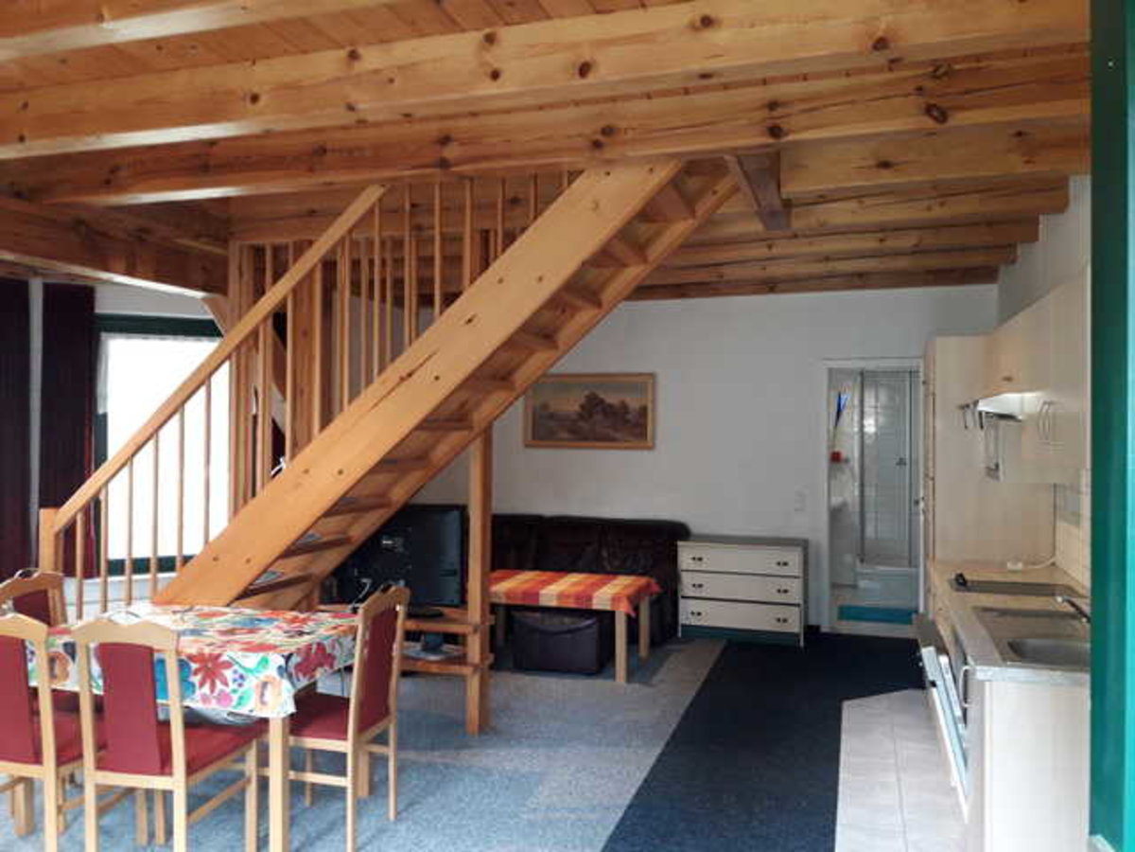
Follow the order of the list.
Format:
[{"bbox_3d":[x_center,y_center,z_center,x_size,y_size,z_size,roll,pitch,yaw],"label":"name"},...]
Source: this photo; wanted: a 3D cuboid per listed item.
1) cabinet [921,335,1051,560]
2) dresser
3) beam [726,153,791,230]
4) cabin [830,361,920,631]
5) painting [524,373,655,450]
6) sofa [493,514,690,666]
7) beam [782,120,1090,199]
[{"bbox_3d":[2.238,0.555,4.919,0.565,2.011,0.672,0,1,18],"label":"cabinet"},{"bbox_3d":[1.294,1.192,6.758,0.882,0.698,0.464,0,1,18],"label":"dresser"},{"bbox_3d":[0.875,-1.097,4.019,0.130,0.203,1.392,0,1,18],"label":"beam"},{"bbox_3d":[3.041,0.521,8.331,0.816,2.019,0.848,0,1,18],"label":"cabin"},{"bbox_3d":[0.161,-0.120,7.344,1.083,0.598,0.040,0,1,18],"label":"painting"},{"bbox_3d":[-0.057,1.126,7.008,1.856,0.816,0.800,0,1,18],"label":"sofa"},{"bbox_3d":[1.534,-1.093,3.806,1.256,0.203,0.136,0,1,18],"label":"beam"}]

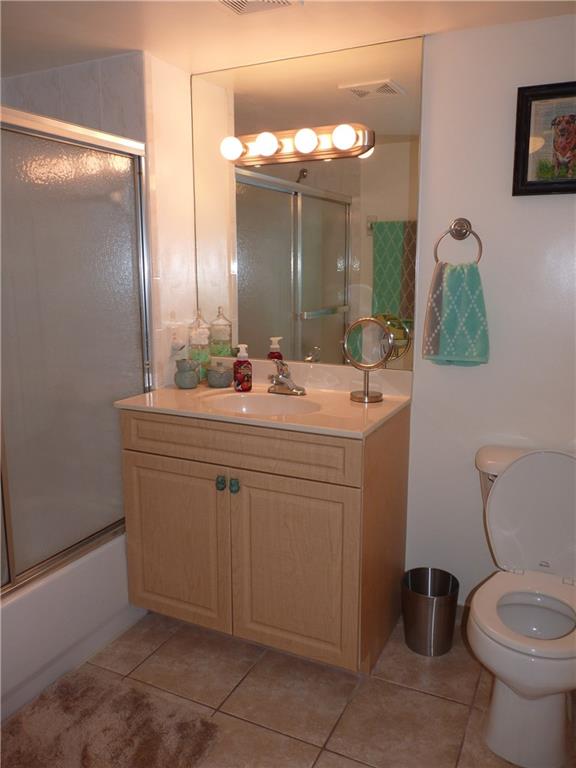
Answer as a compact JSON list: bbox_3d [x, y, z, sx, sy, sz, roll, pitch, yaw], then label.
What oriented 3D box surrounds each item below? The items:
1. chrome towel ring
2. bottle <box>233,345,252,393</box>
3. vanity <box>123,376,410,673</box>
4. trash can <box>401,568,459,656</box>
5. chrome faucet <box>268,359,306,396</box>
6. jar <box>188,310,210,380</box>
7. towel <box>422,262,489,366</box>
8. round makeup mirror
[{"bbox_3d":[0.565,-0.453,1.978,0.154,0.180,0.065,5,12,25],"label":"chrome towel ring"},{"bbox_3d":[-0.171,-0.059,2.282,0.070,0.182,0.070,-1,11,-6],"label":"bottle"},{"bbox_3d":[-0.085,0.488,2.221,0.925,0.869,0.511,5,12,25],"label":"vanity"},{"bbox_3d":[0.515,0.826,2.168,0.201,0.232,0.201,0,11,0],"label":"trash can"},{"bbox_3d":[-0.031,-0.023,2.224,0.157,0.133,0.180,5,12,25],"label":"chrome faucet"},{"bbox_3d":[-0.353,-0.146,2.432,0.086,0.298,0.086,0,11,0],"label":"jar"},{"bbox_3d":[0.563,-0.229,1.993,0.216,0.344,0.060,5,12,25],"label":"towel"},{"bbox_3d":[0.277,-0.083,2.096,0.190,0.298,0.120,3,11,15],"label":"round makeup mirror"}]

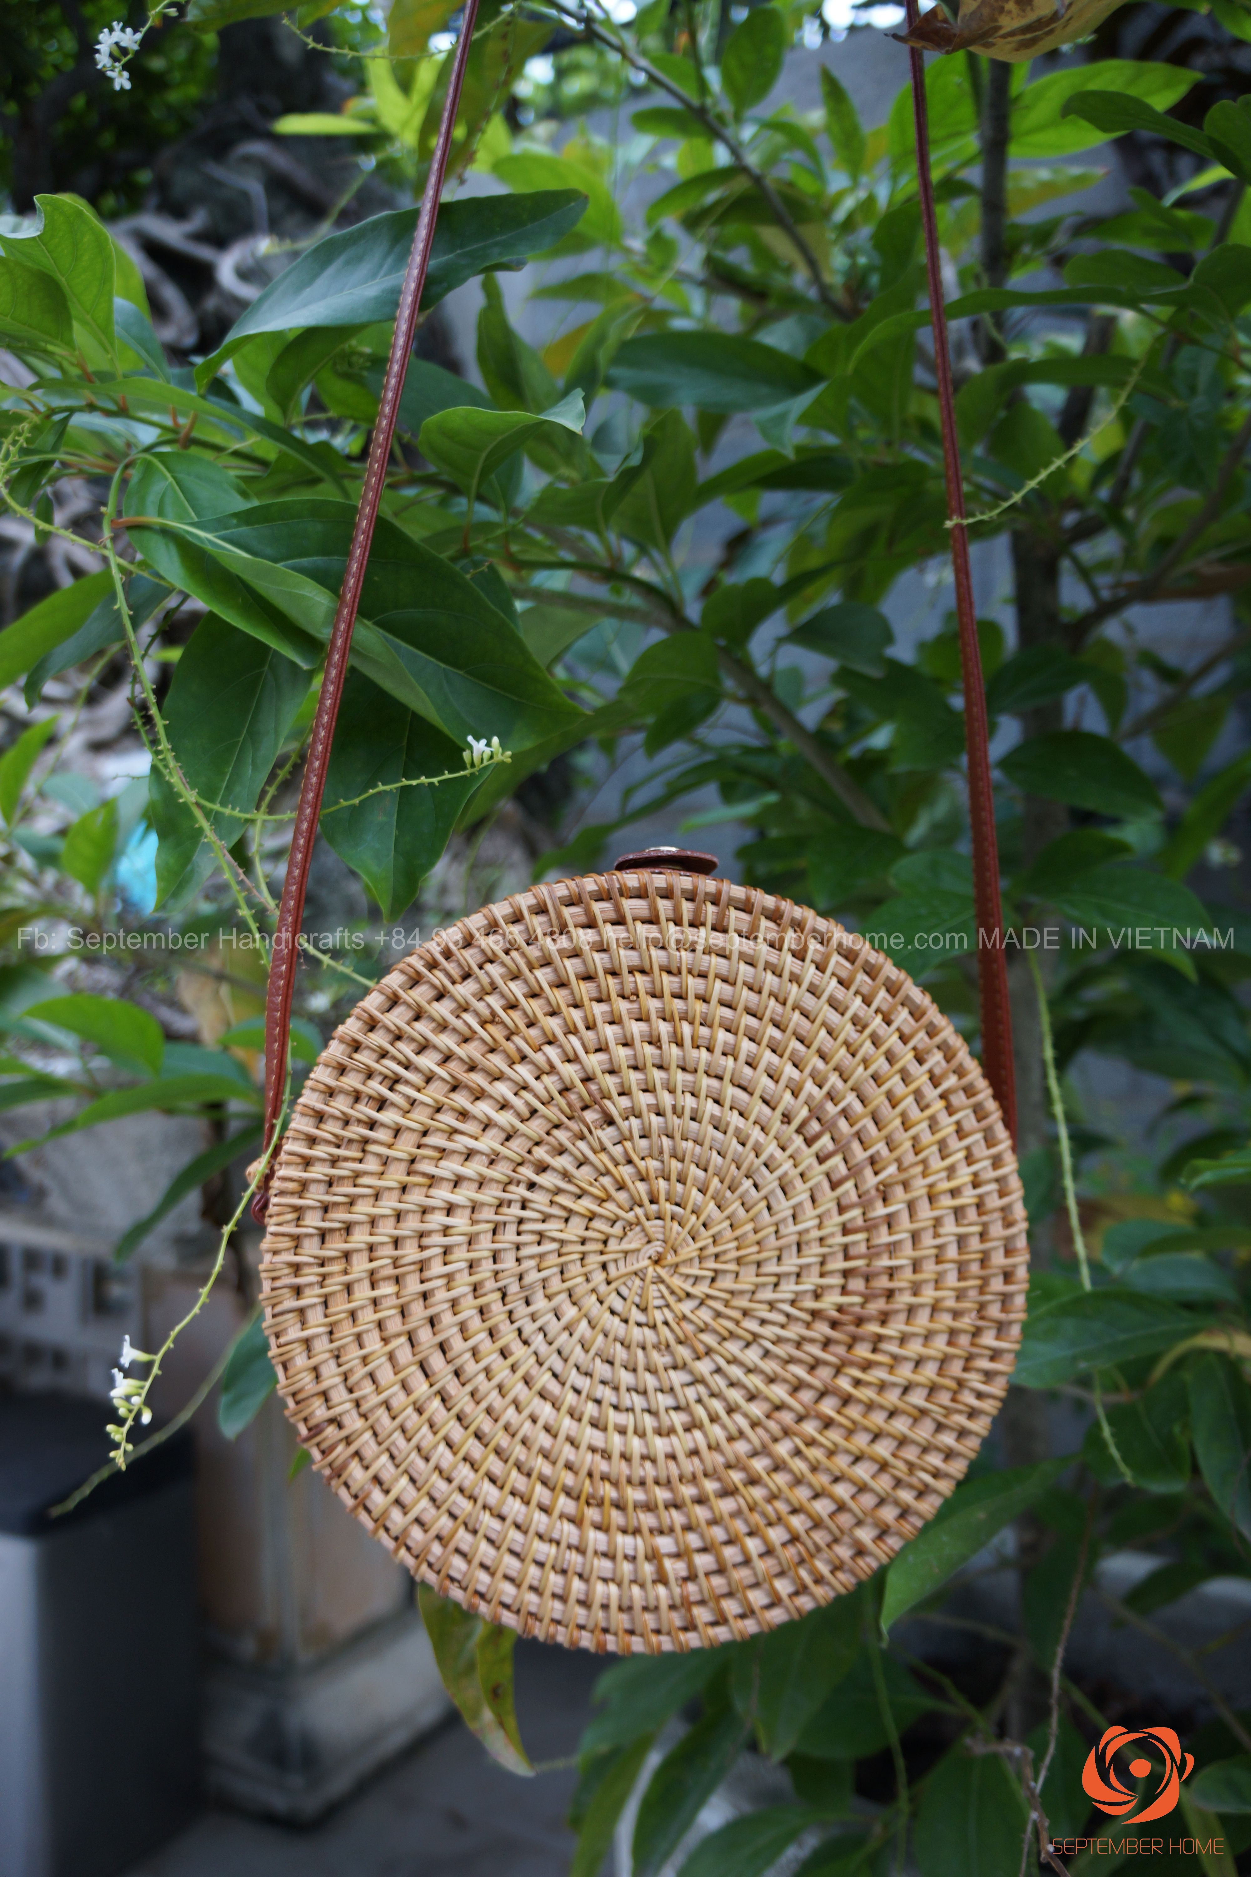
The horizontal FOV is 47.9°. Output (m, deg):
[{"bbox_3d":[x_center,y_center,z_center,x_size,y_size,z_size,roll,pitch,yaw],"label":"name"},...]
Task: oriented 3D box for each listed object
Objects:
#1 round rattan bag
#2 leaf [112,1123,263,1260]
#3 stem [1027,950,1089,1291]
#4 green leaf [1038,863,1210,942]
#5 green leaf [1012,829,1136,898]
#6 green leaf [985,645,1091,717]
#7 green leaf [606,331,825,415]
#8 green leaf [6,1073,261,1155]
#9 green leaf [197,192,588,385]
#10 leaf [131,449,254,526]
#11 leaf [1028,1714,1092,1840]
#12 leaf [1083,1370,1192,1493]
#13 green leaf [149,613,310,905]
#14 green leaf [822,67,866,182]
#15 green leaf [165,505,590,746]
[{"bbox_3d":[0.004,0.083,0.407,0.203,0.206,0.080,1,-5,-4],"label":"round rattan bag"},{"bbox_3d":[-0.222,0.129,0.720,0.112,0.020,0.035,-45,29,-15],"label":"leaf"},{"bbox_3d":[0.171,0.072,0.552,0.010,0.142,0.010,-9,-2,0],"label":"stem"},{"bbox_3d":[0.265,-0.015,0.750,0.094,0.054,0.055,0,-3,0],"label":"green leaf"},{"bbox_3d":[0.262,-0.042,0.820,0.068,0.038,0.025,-21,-25,-1],"label":"green leaf"},{"bbox_3d":[0.229,-0.143,0.780,0.074,0.016,0.042,-21,46,-9],"label":"green leaf"},{"bbox_3d":[0.049,-0.313,0.780,0.120,0.049,0.025,5,-27,4],"label":"green leaf"},{"bbox_3d":[-0.250,0.088,0.720,0.142,0.025,0.042,-17,18,-13],"label":"green leaf"},{"bbox_3d":[-0.082,-0.233,0.500,0.137,0.039,0.025,-24,-19,-13],"label":"green leaf"},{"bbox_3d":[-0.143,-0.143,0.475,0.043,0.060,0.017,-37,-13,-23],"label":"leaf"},{"bbox_3d":[0.231,0.447,0.750,0.037,0.070,0.035,0,-3,0],"label":"leaf"},{"bbox_3d":[0.320,0.306,0.880,0.066,0.081,0.025,-3,-23,8],"label":"leaf"},{"bbox_3d":[-0.132,-0.060,0.470,0.041,0.096,0.022,23,-11,-4],"label":"green leaf"},{"bbox_3d":[0.114,-0.428,0.740,0.011,0.060,0.023,-9,15,38],"label":"green leaf"},{"bbox_3d":[-0.086,-0.105,0.470,0.152,0.062,0.026,24,-36,0],"label":"green leaf"}]

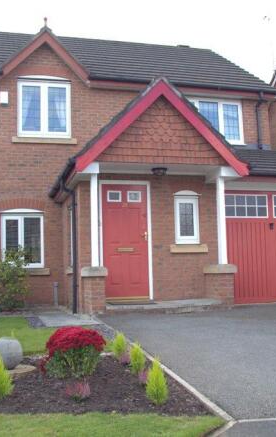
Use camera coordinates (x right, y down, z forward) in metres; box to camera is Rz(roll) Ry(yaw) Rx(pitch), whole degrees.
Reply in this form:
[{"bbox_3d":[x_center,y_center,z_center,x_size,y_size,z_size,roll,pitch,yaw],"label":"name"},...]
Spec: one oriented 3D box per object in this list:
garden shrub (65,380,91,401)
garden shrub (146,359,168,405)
[{"bbox_3d":[-0.481,1.371,4.530,0.200,0.140,0.200,0,-5,-16],"label":"garden shrub"},{"bbox_3d":[0.151,1.259,4.386,0.170,0.352,0.170,-2,-5,0],"label":"garden shrub"}]

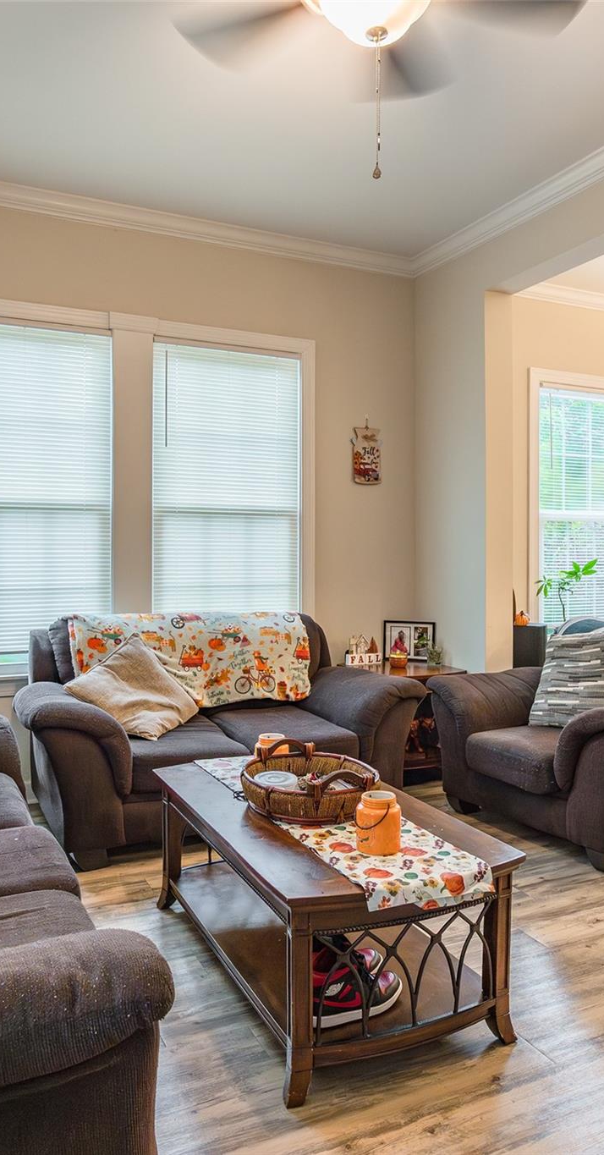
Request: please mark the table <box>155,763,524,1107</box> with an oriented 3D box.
[{"bbox_3d":[0.015,0.937,2.383,0.668,0.450,1.242,-1,1,-25],"label":"table"}]

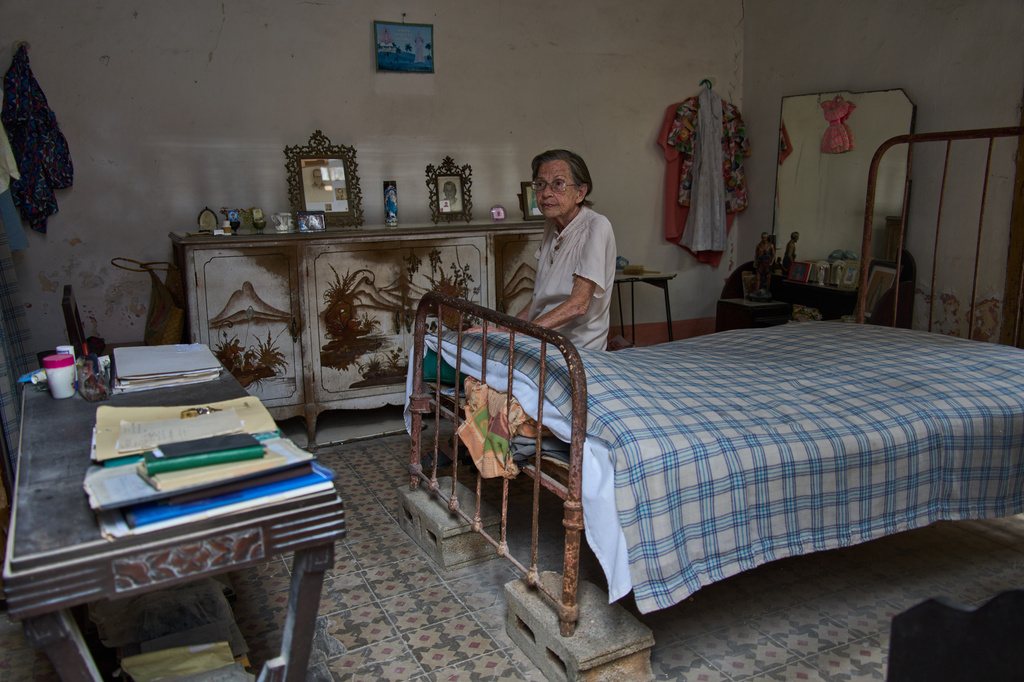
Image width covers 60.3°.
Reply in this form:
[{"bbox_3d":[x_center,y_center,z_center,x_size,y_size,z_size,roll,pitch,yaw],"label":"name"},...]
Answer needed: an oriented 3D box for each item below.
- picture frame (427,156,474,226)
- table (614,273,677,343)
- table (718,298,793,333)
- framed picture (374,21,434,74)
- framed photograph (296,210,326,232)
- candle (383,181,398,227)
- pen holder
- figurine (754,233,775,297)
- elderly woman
[{"bbox_3d":[-0.288,-0.700,4.100,0.200,0.310,0.030,-7,5,-24],"label":"picture frame"},{"bbox_3d":[0.659,-0.062,4.660,0.380,0.550,0.340,-7,13,-24],"label":"table"},{"bbox_3d":[1.275,-0.010,4.687,0.270,0.400,0.270,-7,13,-24],"label":"table"},{"bbox_3d":[-0.499,-1.364,4.100,0.283,0.226,0.020,-7,13,-24],"label":"framed picture"},{"bbox_3d":[-0.872,-0.521,3.840,0.130,0.097,0.030,-6,0,-19],"label":"framed photograph"},{"bbox_3d":[-0.554,-0.625,4.030,0.060,0.205,0.060,-7,13,-24],"label":"candle"},{"bbox_3d":[-0.869,0.076,1.830,0.060,0.097,0.056,-7,13,-24],"label":"pen holder"},{"bbox_3d":[1.344,-0.400,4.700,0.110,0.345,0.095,2,12,16],"label":"figurine"},{"bbox_3d":[0.095,-0.037,3.120,0.600,1.210,0.450,-6,12,-21],"label":"elderly woman"}]

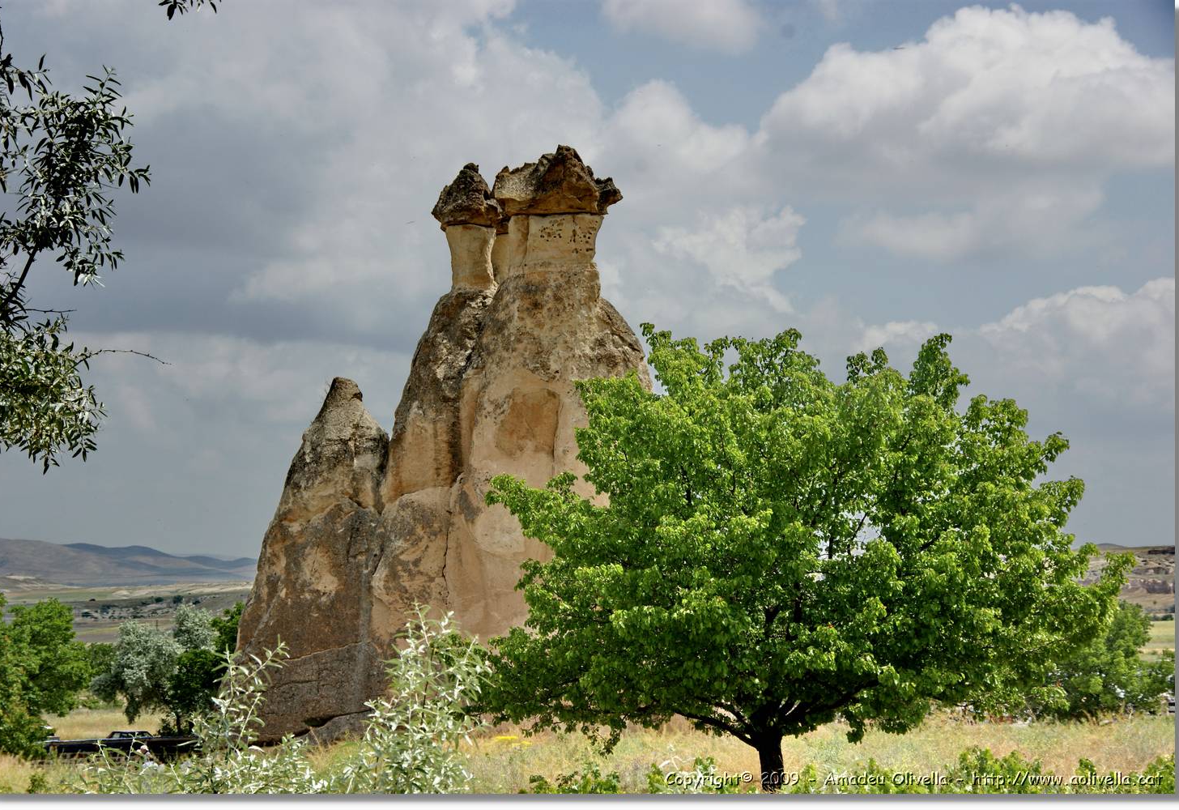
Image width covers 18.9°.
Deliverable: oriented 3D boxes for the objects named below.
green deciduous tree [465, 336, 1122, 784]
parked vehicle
[{"bbox_3d":[2.450,1.730,40.000,7.300,5.300,6.800,0,-3,0],"label":"green deciduous tree"},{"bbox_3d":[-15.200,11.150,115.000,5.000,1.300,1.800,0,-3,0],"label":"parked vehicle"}]

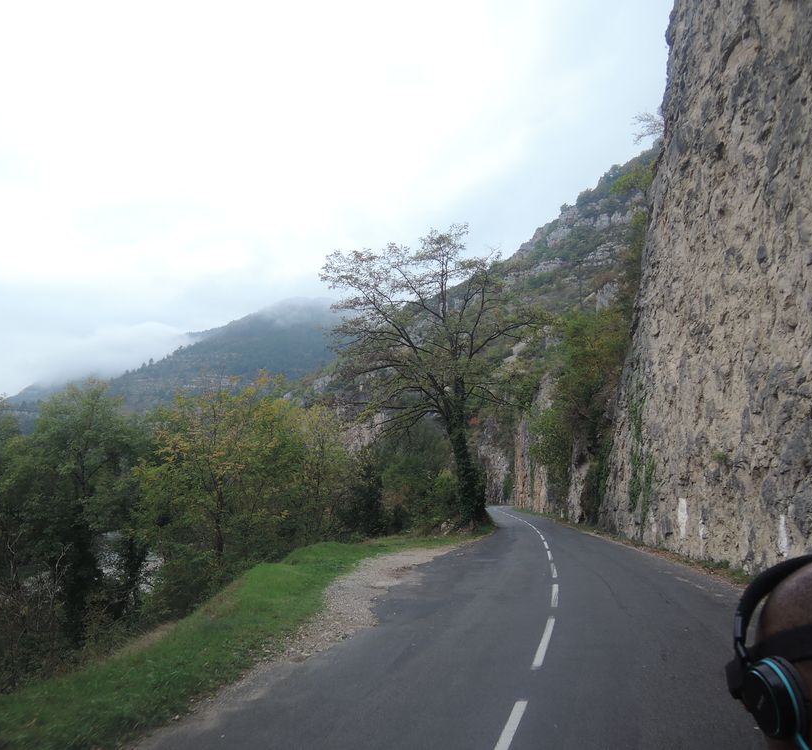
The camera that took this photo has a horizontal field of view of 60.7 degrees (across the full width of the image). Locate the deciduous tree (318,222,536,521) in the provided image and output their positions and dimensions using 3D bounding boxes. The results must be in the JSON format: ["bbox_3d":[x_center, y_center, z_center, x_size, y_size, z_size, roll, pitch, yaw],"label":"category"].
[{"bbox_3d":[1.600,-0.200,43.200,14.000,18.600,13.000,0,-10,0],"label":"deciduous tree"}]

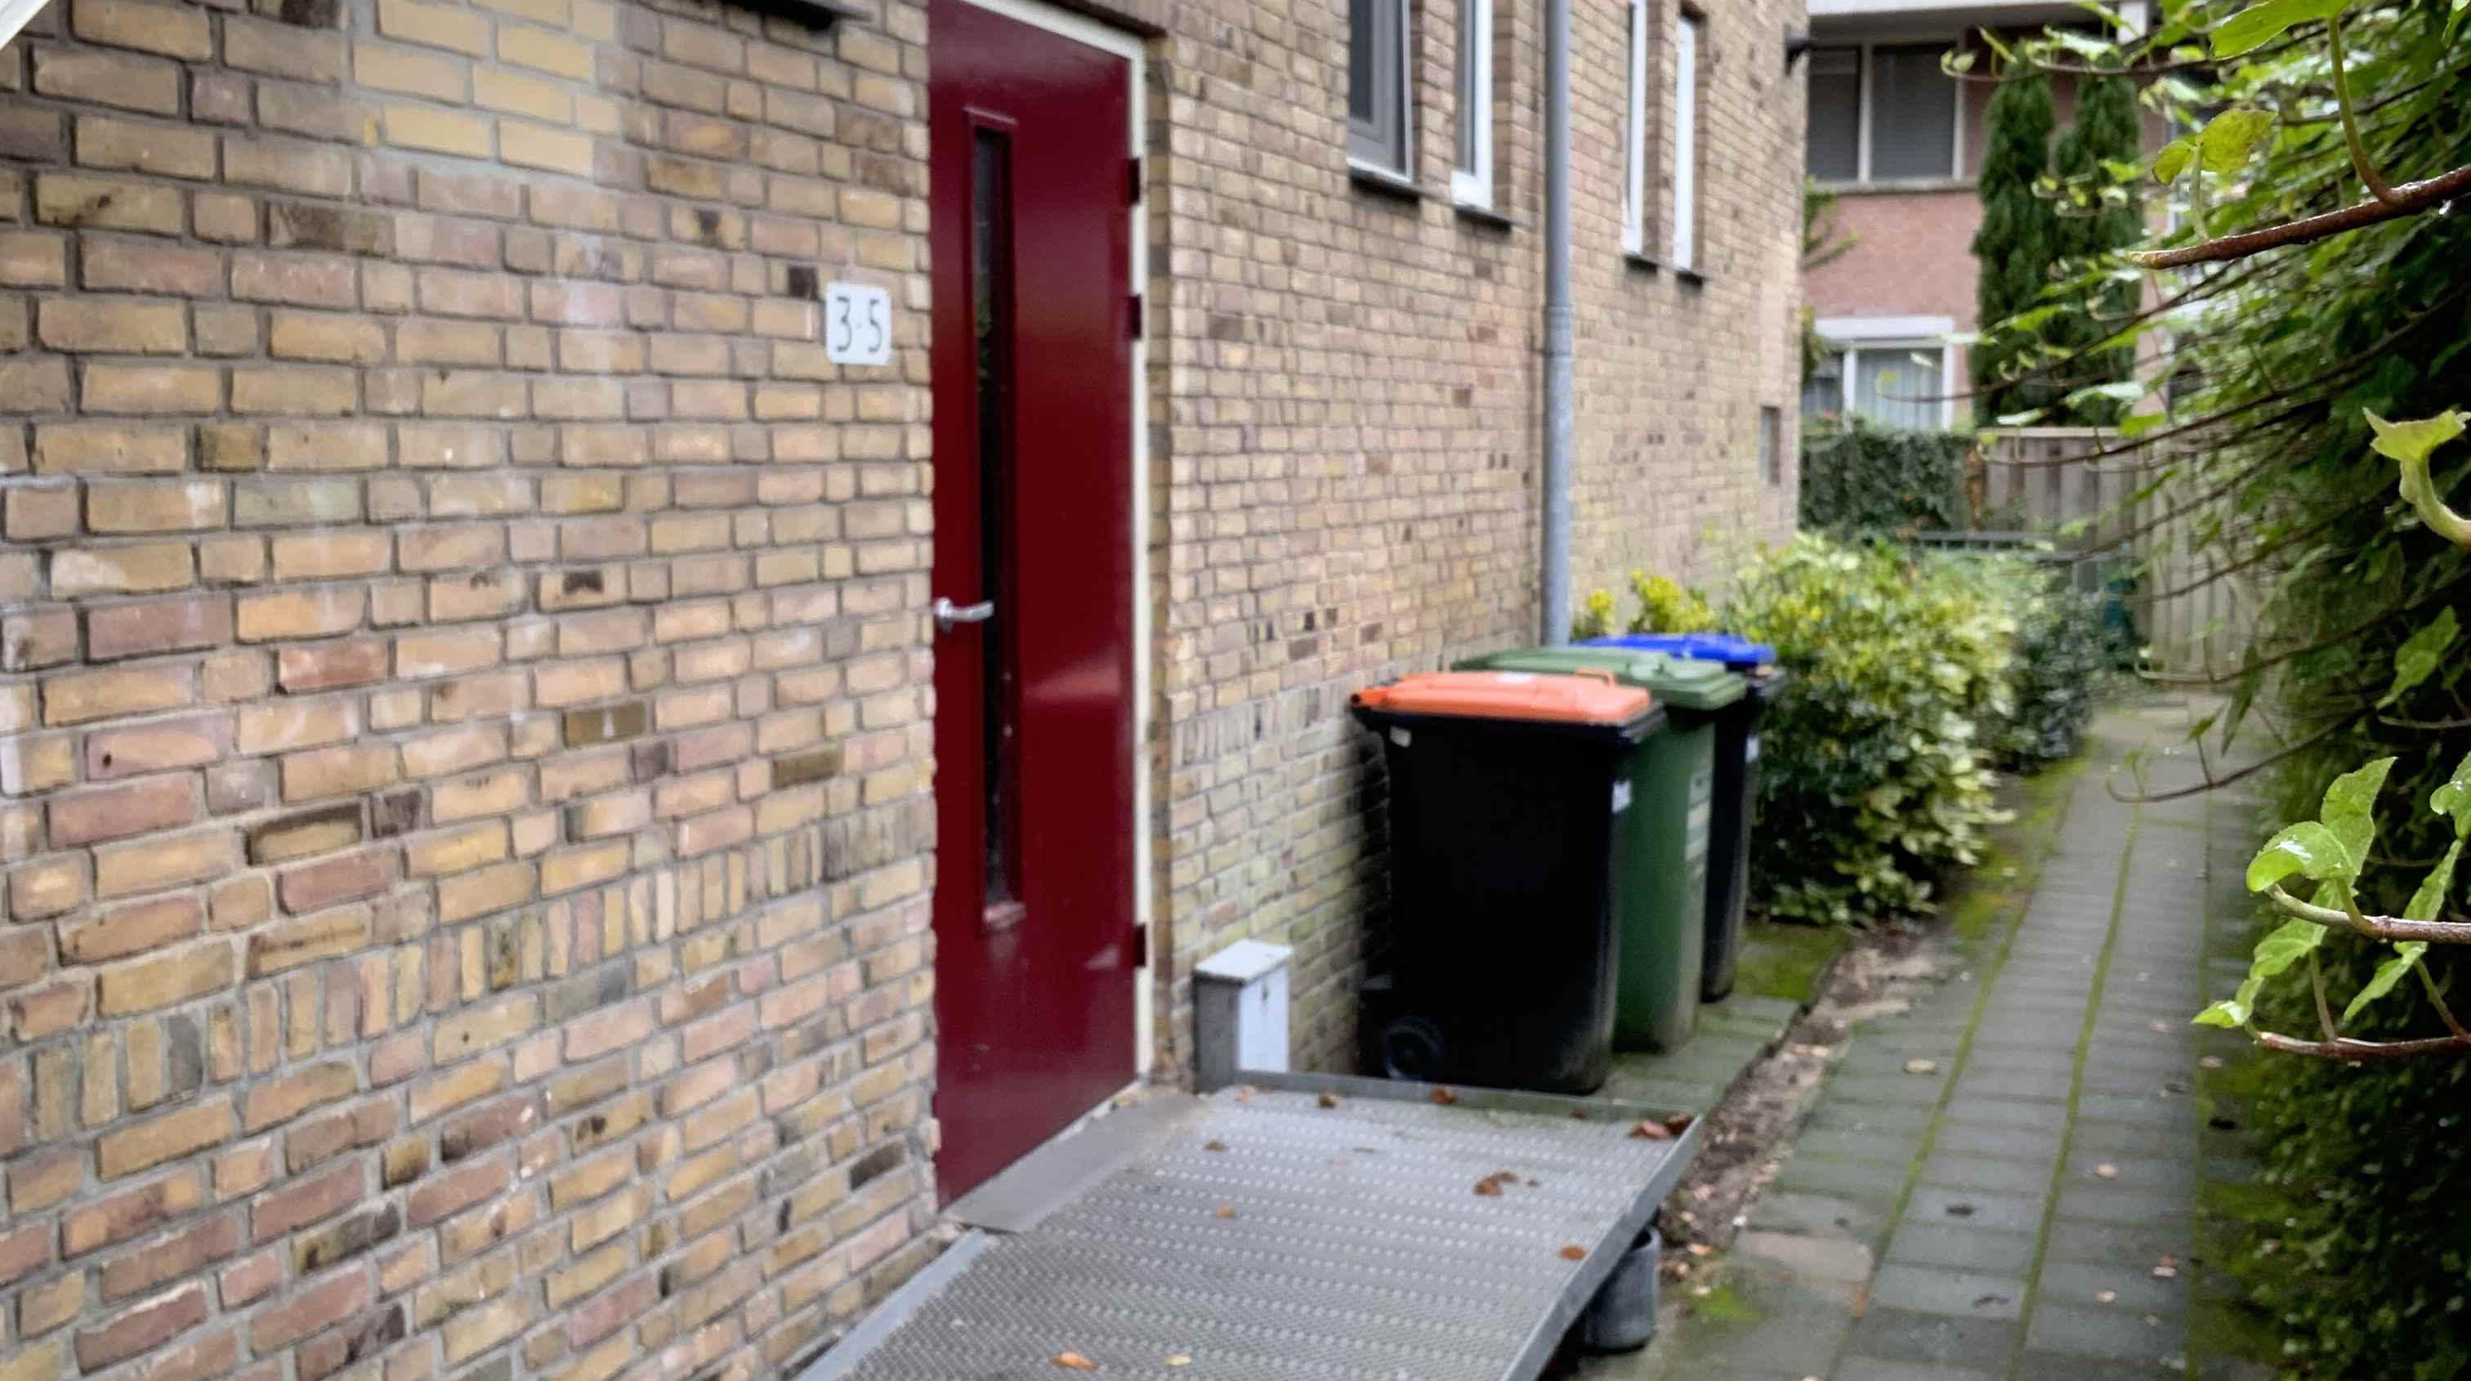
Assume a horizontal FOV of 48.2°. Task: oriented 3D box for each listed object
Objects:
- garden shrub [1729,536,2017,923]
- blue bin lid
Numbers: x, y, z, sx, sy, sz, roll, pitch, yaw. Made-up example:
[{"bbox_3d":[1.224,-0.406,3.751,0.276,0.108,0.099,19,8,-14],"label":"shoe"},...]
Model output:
[{"bbox_3d":[2.201,0.073,9.889,1.120,1.250,1.800,2,6,20],"label":"garden shrub"},{"bbox_3d":[1.196,-0.135,8.137,0.710,0.115,0.560,2,6,20],"label":"blue bin lid"}]

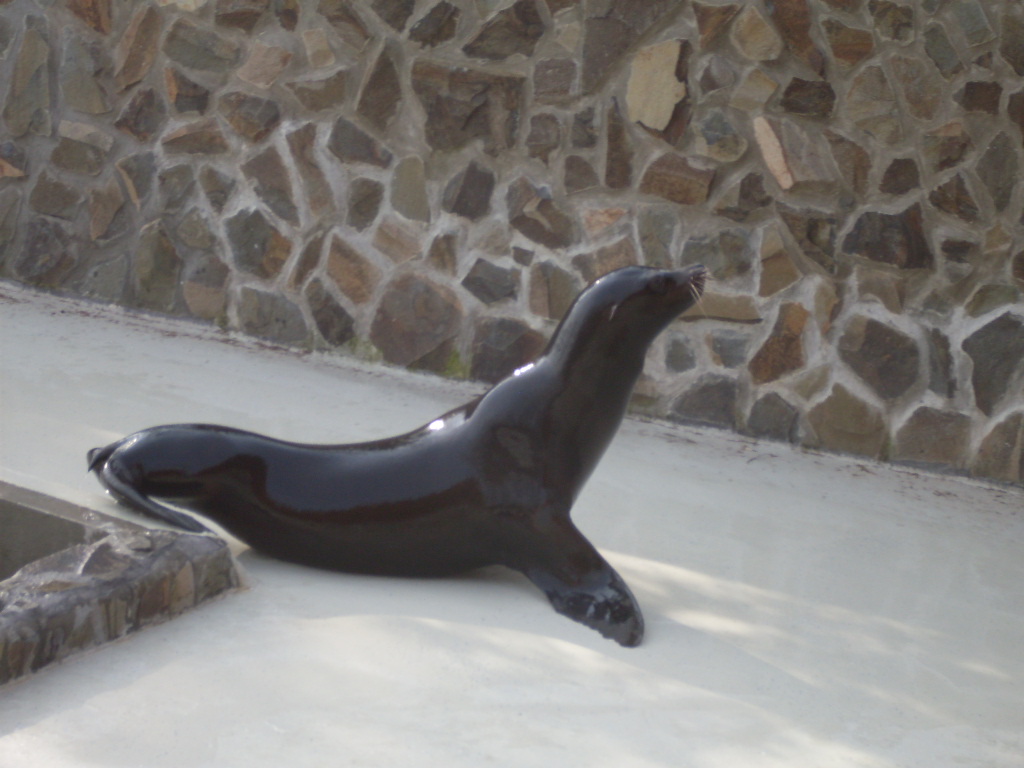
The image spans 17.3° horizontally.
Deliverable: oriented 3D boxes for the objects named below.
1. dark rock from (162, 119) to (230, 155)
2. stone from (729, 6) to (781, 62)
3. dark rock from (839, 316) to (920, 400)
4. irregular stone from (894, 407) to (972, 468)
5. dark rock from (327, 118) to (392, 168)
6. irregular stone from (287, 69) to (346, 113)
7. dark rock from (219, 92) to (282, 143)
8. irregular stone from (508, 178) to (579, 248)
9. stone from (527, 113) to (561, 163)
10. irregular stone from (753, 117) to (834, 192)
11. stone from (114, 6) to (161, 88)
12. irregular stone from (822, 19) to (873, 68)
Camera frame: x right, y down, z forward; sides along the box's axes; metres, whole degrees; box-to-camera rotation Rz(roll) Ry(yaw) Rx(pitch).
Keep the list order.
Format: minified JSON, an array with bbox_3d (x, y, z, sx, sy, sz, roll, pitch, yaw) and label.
[{"bbox_3d":[-0.894,-0.708,9.611,0.217,0.102,0.050,11,20,26],"label":"dark rock"},{"bbox_3d":[0.640,-0.920,8.829,0.146,0.145,0.080,11,19,28],"label":"stone"},{"bbox_3d":[0.970,-0.068,8.783,0.244,0.214,0.090,11,20,33],"label":"dark rock"},{"bbox_3d":[1.114,0.126,8.819,0.208,0.150,0.088,11,23,28],"label":"irregular stone"},{"bbox_3d":[-0.412,-0.684,9.444,0.211,0.132,0.084,11,23,28],"label":"dark rock"},{"bbox_3d":[-0.530,-0.833,9.459,0.194,0.134,0.081,11,23,28],"label":"irregular stone"},{"bbox_3d":[-0.741,-0.777,9.783,0.231,0.144,0.090,11,20,33],"label":"dark rock"},{"bbox_3d":[0.081,-0.470,9.293,0.207,0.191,0.105,11,19,28],"label":"irregular stone"},{"bbox_3d":[0.086,-0.671,9.224,0.100,0.130,0.055,11,19,28],"label":"stone"},{"bbox_3d":[0.741,-0.601,8.744,0.222,0.194,0.090,11,20,26],"label":"irregular stone"},{"bbox_3d":[-0.936,-0.860,8.566,0.137,0.216,0.082,10,21,27],"label":"stone"},{"bbox_3d":[0.866,-0.879,8.703,0.139,0.128,0.070,11,19,28],"label":"irregular stone"}]

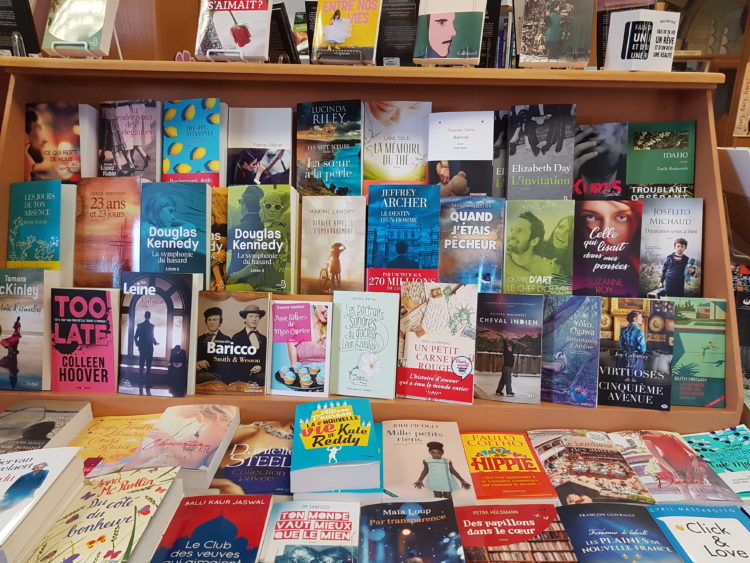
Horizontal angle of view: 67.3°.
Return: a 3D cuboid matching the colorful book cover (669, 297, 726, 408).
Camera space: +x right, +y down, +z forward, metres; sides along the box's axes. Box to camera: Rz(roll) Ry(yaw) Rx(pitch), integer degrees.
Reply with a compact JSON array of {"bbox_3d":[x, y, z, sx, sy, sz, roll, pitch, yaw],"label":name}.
[{"bbox_3d":[0.630,0.141,1.133,0.138,0.216,0.022,2,-2,2],"label":"colorful book cover"}]

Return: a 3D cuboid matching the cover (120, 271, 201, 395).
[{"bbox_3d":[-0.418,0.101,1.094,0.155,0.230,0.035,1,-1,15],"label":"cover"}]

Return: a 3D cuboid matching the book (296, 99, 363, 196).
[{"bbox_3d":[-0.099,-0.292,1.289,0.148,0.222,0.040,0,-1,9],"label":"book"}]

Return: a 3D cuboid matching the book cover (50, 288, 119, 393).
[{"bbox_3d":[-0.578,0.118,1.132,0.130,0.206,0.028,0,2,5],"label":"book cover"}]

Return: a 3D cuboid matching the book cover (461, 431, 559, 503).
[{"bbox_3d":[0.237,0.342,1.033,0.133,0.023,0.206,-1,15,1],"label":"book cover"}]

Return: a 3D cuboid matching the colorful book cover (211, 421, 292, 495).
[{"bbox_3d":[-0.201,0.316,0.988,0.140,0.025,0.227,0,16,-2],"label":"colorful book cover"}]

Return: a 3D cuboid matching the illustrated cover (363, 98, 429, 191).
[{"bbox_3d":[0.051,-0.290,1.288,0.148,0.230,0.031,2,1,3],"label":"illustrated cover"}]

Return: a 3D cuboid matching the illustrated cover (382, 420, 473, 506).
[{"bbox_3d":[0.087,0.326,0.990,0.146,0.037,0.241,0,16,0],"label":"illustrated cover"}]

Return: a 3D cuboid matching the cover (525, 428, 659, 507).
[{"bbox_3d":[0.381,0.342,1.022,0.154,0.022,0.216,0,17,1],"label":"cover"}]

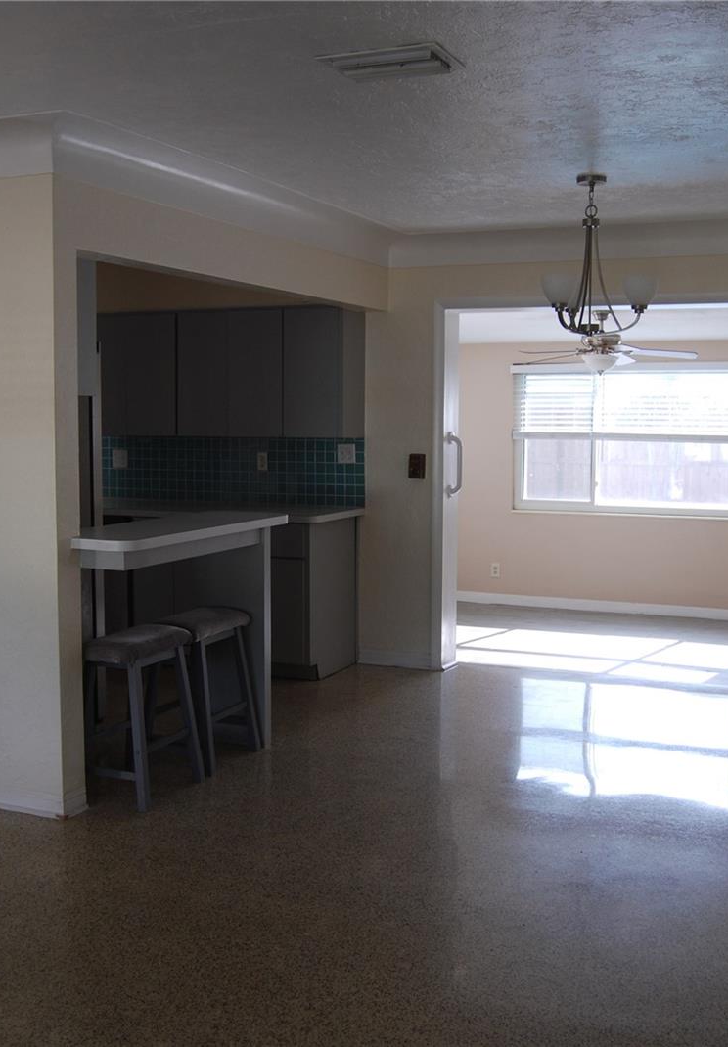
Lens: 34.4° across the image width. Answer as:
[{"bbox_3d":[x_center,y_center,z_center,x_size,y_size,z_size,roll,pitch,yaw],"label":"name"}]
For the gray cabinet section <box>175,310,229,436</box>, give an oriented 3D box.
[{"bbox_3d":[-0.903,-0.898,7.098,0.348,0.744,0.311,3,6,25],"label":"gray cabinet section"}]

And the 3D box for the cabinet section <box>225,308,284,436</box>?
[{"bbox_3d":[-0.578,-0.883,6.949,0.377,0.744,0.311,3,6,25],"label":"cabinet section"}]

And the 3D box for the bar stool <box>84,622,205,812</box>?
[{"bbox_3d":[-0.860,0.728,4.496,0.340,0.625,0.450,3,6,24],"label":"bar stool"}]

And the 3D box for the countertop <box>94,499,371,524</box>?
[{"bbox_3d":[-1.027,-0.078,6.847,1.925,0.040,0.640,3,6,24],"label":"countertop"}]

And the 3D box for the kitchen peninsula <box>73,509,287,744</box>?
[{"bbox_3d":[-0.780,0.506,4.774,0.440,1.015,1.200,3,6,24],"label":"kitchen peninsula"}]

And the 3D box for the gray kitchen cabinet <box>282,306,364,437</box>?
[{"bbox_3d":[-0.234,-0.845,6.604,0.387,0.720,0.300,3,6,24],"label":"gray kitchen cabinet"}]

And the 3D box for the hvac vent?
[{"bbox_3d":[0.072,-1.247,3.188,0.350,0.025,0.230,3,6,24],"label":"hvac vent"}]

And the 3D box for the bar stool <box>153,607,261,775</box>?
[{"bbox_3d":[-0.700,0.683,4.970,0.340,0.625,0.450,3,6,24],"label":"bar stool"}]

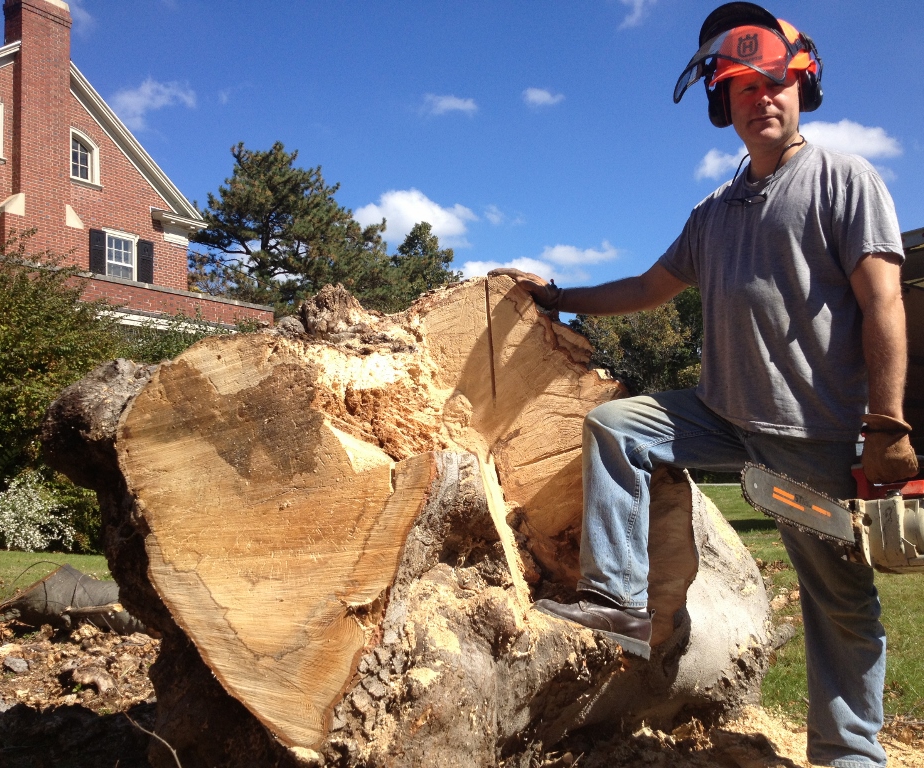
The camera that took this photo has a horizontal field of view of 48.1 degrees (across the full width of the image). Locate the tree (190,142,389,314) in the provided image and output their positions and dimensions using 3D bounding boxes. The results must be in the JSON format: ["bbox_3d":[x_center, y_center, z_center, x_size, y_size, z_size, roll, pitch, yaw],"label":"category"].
[{"bbox_3d":[-6.541,-2.617,39.441,7.700,13.480,7.500,-1,-5,-9],"label":"tree"}]

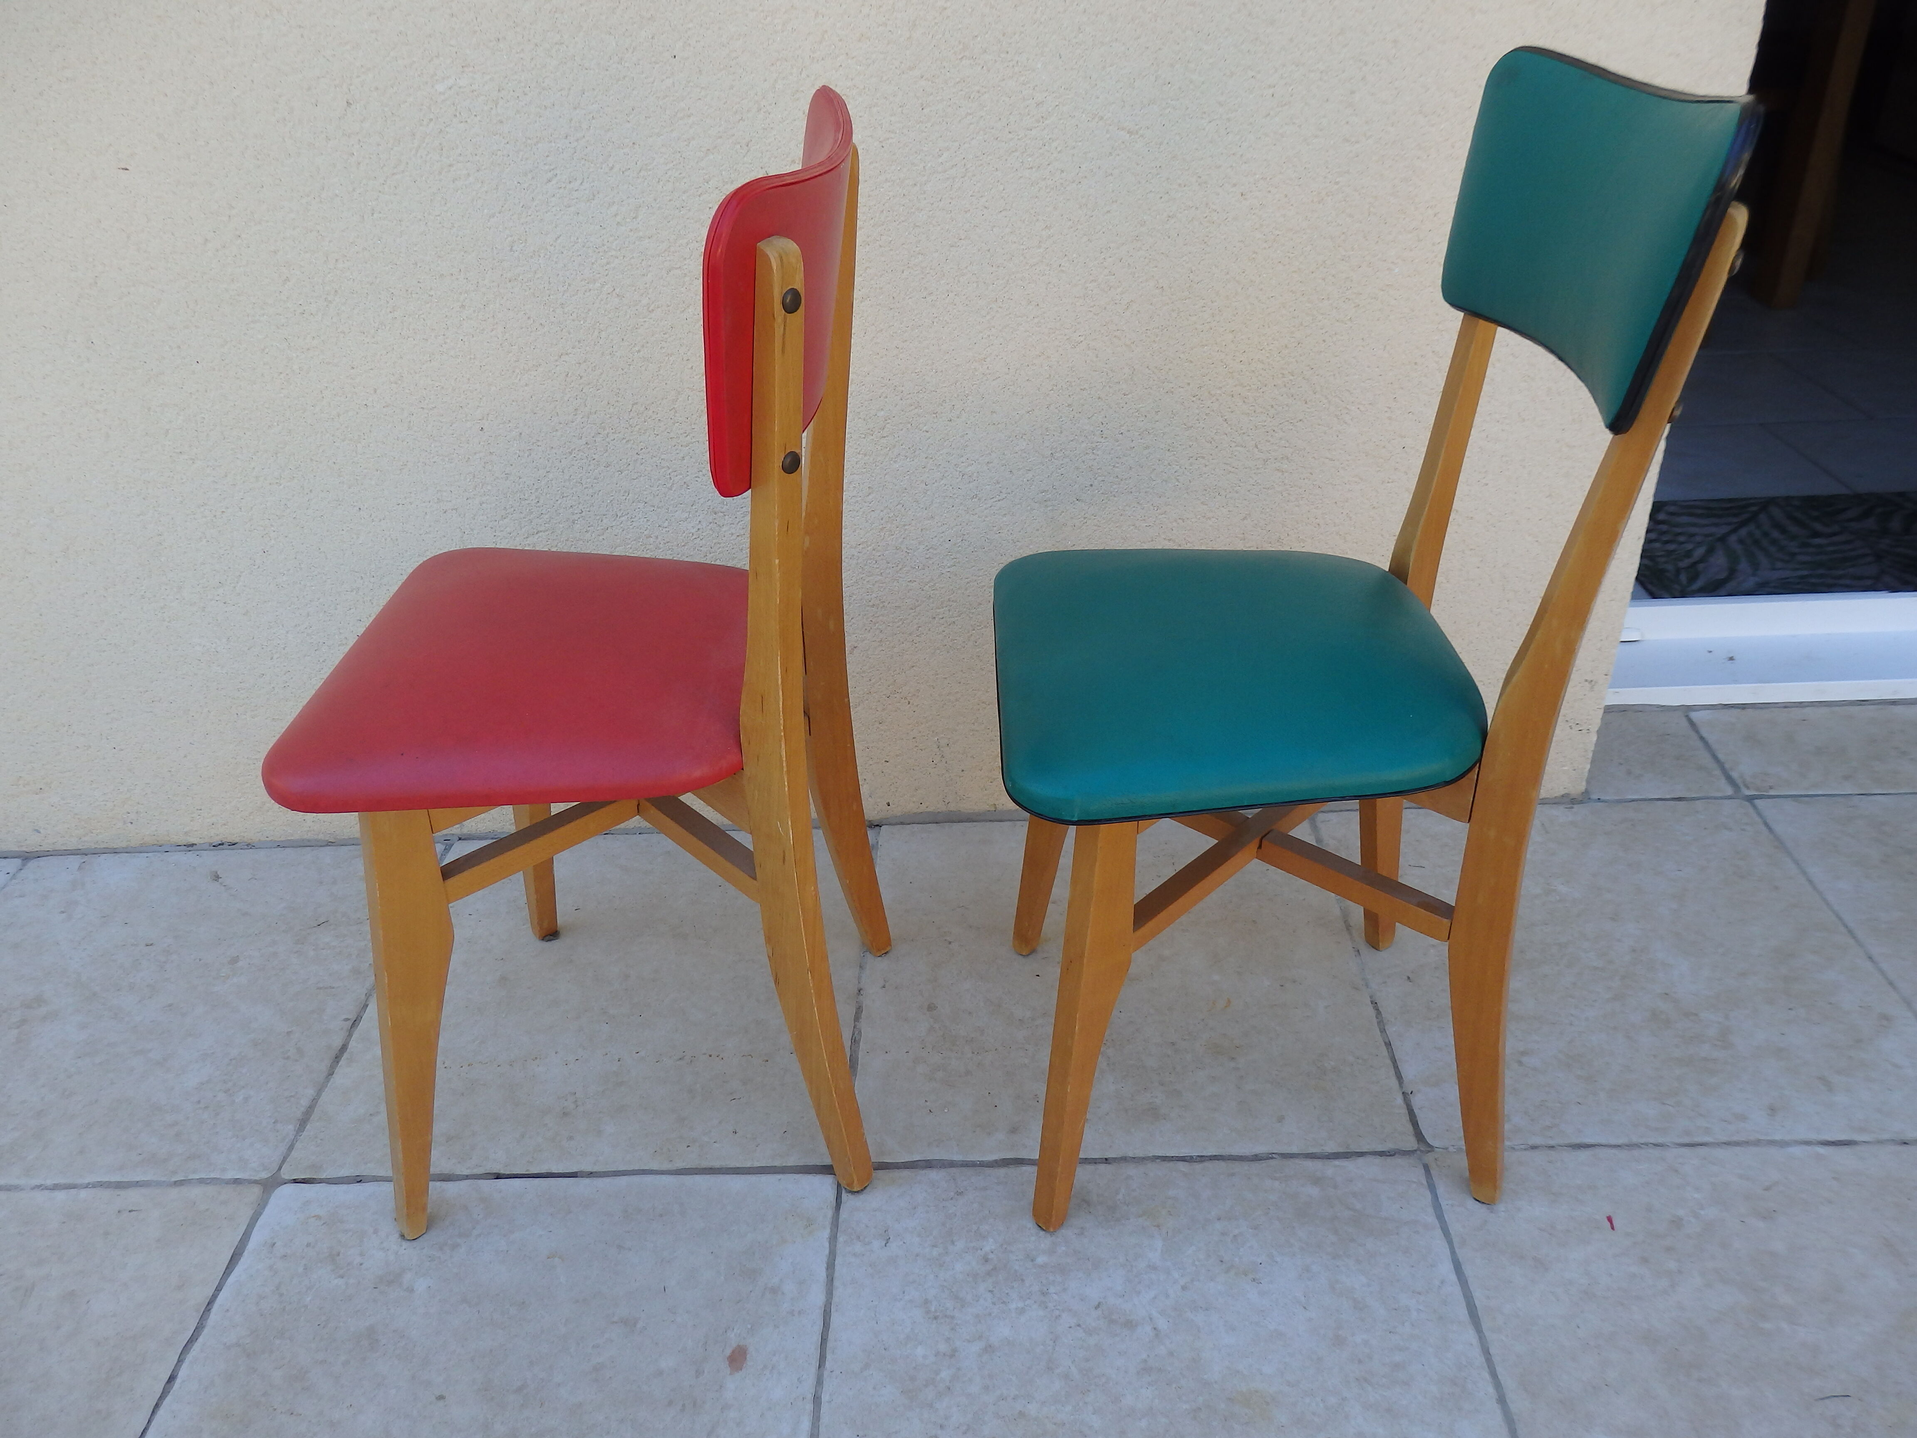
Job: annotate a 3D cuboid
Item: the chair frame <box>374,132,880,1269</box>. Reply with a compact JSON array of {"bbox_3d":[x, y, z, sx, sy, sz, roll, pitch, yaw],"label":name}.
[{"bbox_3d":[-0.270,-0.007,1.109,0.421,0.783,0.386,-1,31,3],"label":"chair frame"}]

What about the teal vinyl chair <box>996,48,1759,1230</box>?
[{"bbox_3d":[0.239,-0.034,1.062,0.428,0.832,0.402,-3,31,1],"label":"teal vinyl chair"}]

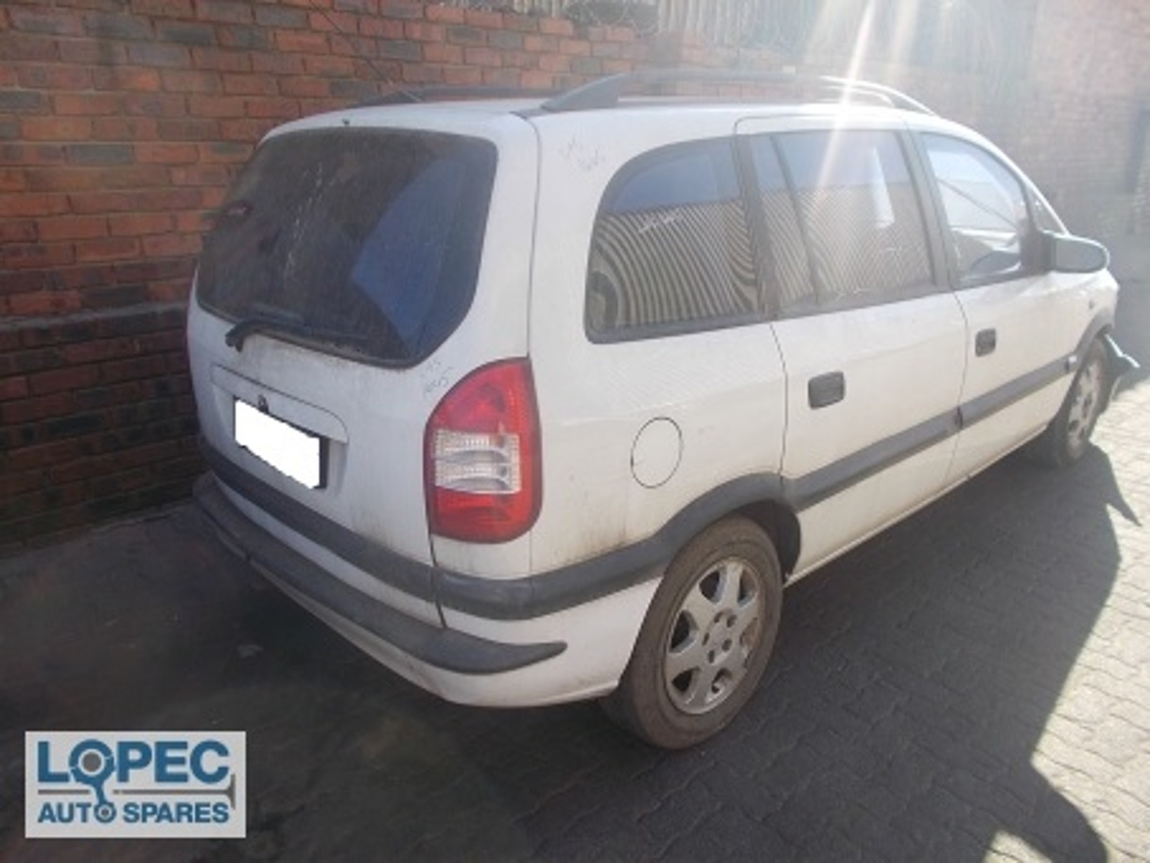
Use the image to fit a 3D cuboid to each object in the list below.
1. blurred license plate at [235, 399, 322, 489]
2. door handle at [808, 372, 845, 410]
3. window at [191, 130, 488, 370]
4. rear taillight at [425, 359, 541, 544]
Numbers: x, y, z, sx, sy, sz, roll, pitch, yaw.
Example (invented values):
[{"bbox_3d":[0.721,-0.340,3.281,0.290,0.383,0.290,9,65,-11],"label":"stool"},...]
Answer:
[{"bbox_3d":[-0.753,0.023,2.179,0.025,0.120,0.500,-7,17,-43],"label":"blurred license plate"},{"bbox_3d":[0.664,-0.111,2.295,0.165,0.080,0.035,-19,24,-40],"label":"door handle"},{"bbox_3d":[-0.633,-0.485,2.135,1.240,0.540,0.100,17,-1,44],"label":"window"},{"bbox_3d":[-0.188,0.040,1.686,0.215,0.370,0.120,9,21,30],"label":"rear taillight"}]

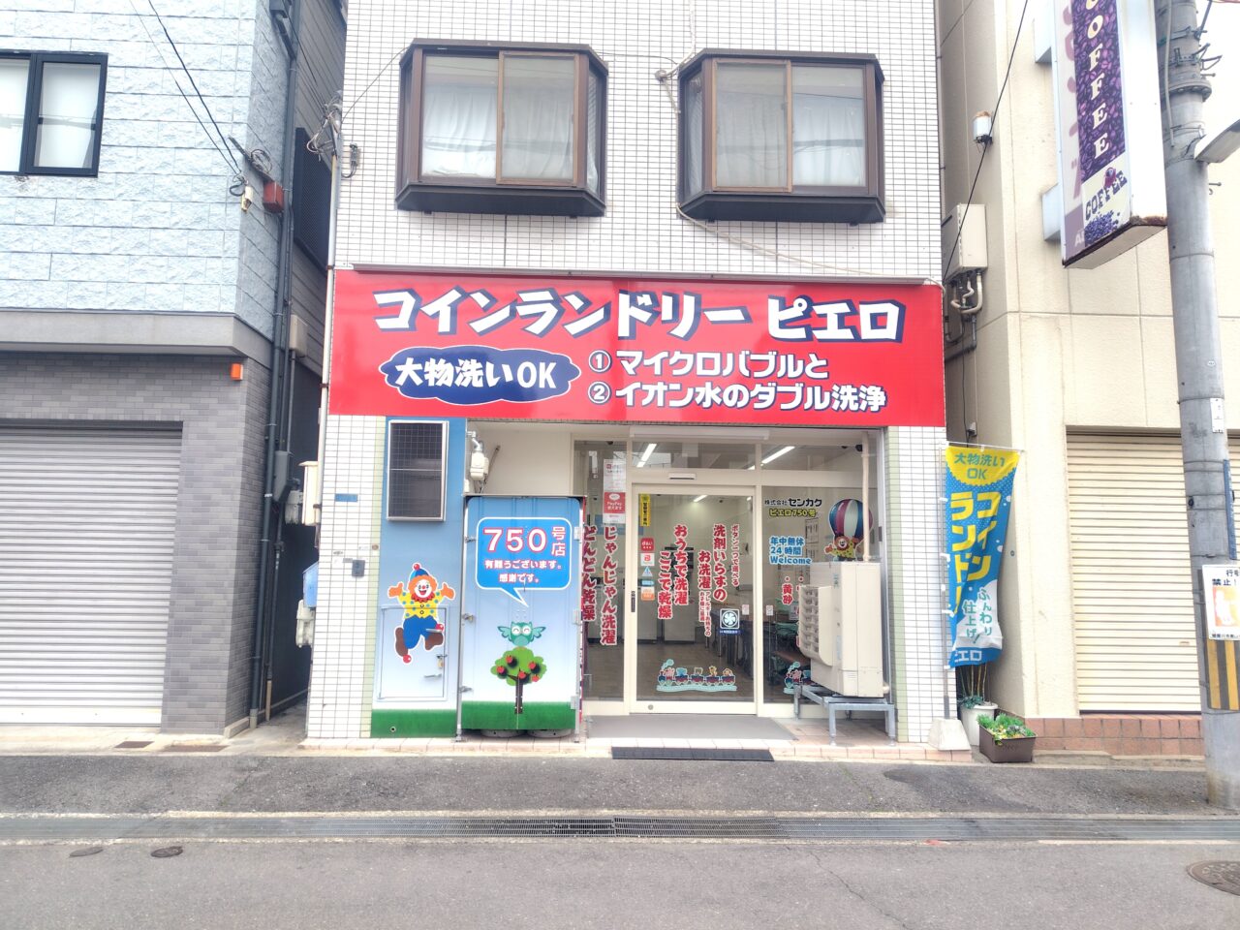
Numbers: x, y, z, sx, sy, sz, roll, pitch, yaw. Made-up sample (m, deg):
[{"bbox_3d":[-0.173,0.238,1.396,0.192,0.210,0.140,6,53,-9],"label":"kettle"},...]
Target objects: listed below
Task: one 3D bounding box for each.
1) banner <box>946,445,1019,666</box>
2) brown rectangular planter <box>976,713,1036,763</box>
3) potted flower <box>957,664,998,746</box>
[{"bbox_3d":[2.973,0.733,6.688,0.600,1.787,0.130,0,-7,2],"label":"banner"},{"bbox_3d":[3.036,2.155,6.481,0.350,0.300,0.340,1,-7,-2],"label":"brown rectangular planter"},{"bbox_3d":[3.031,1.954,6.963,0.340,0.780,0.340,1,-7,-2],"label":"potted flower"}]

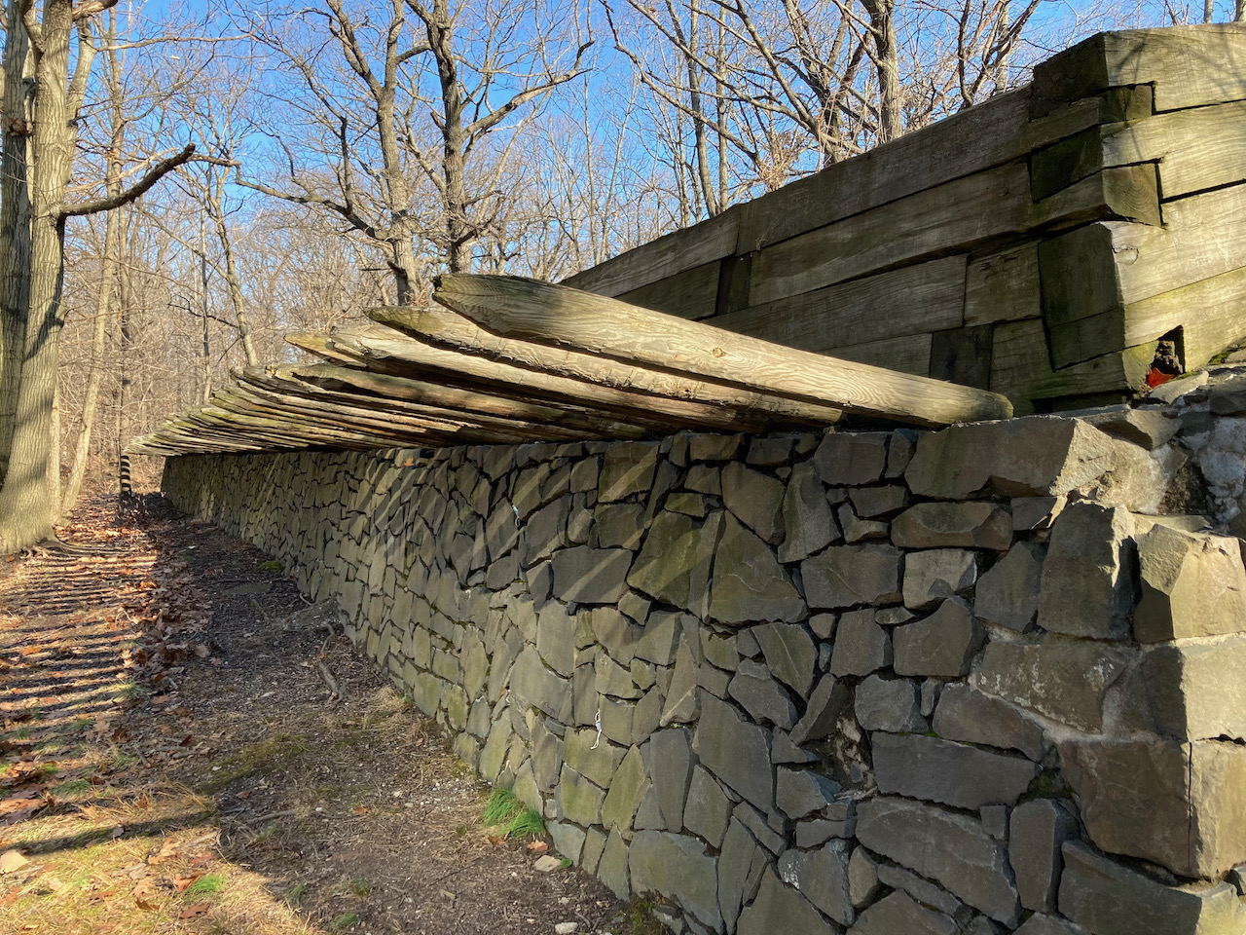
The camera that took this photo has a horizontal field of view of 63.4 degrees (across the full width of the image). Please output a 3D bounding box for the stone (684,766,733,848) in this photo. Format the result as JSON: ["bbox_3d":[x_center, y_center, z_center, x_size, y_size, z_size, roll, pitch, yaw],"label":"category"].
[{"bbox_3d":[0.299,1.001,2.994,0.134,0.201,0.250,5,-2,-26],"label":"stone"}]

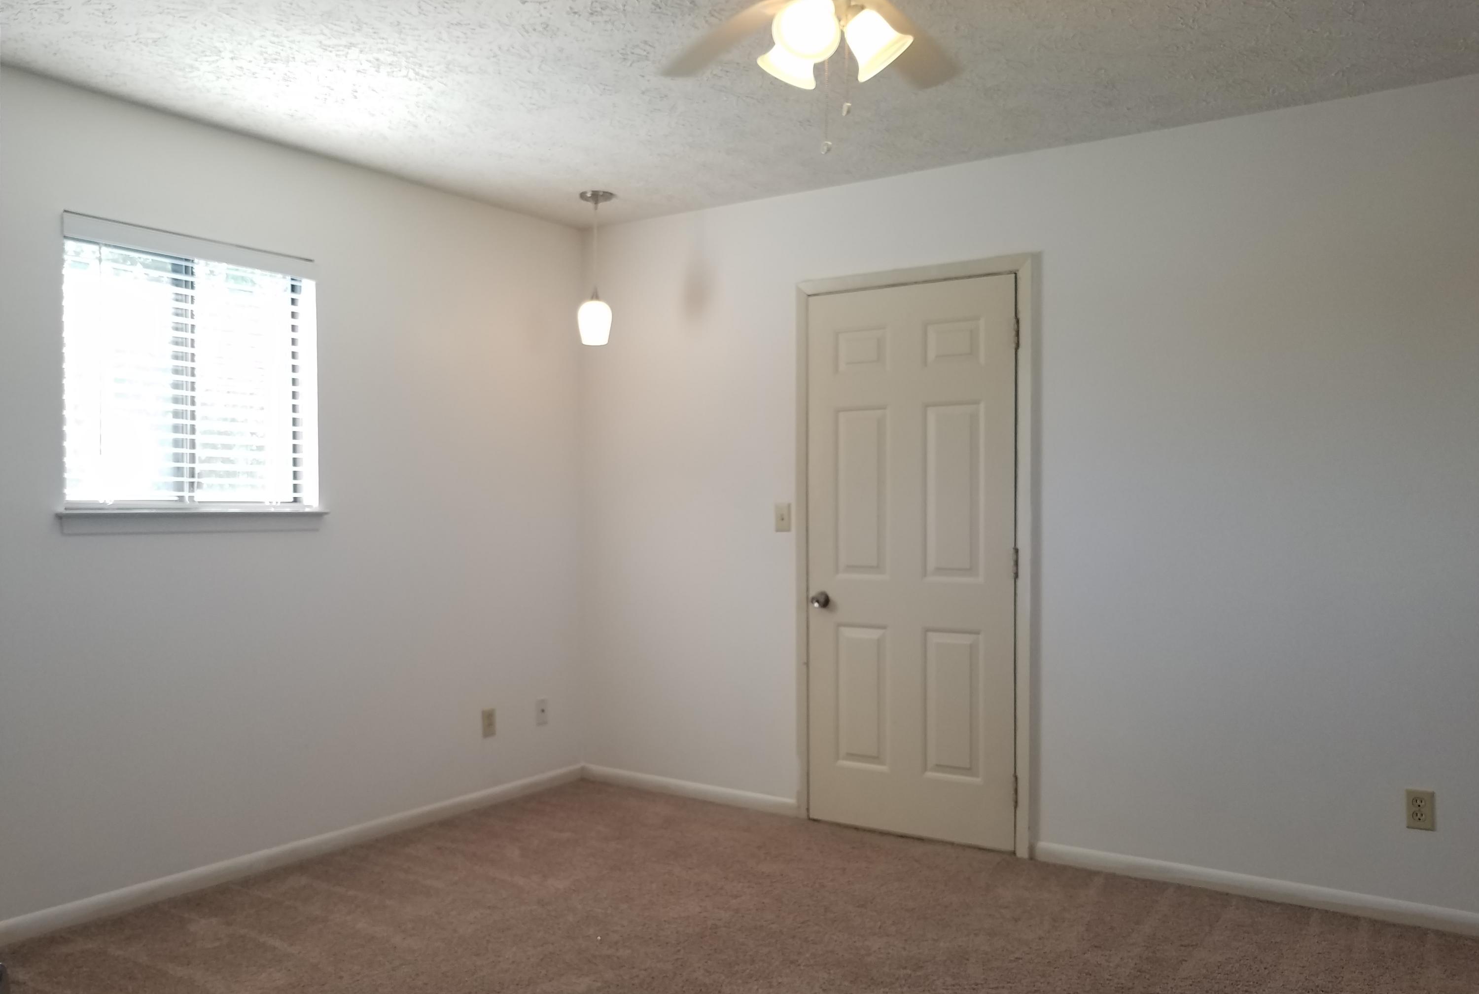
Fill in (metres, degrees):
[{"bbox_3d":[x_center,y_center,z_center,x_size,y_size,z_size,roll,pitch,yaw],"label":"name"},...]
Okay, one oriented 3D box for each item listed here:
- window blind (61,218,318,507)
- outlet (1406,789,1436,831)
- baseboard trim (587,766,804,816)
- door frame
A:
[{"bbox_3d":[-1.726,-0.392,3.566,0.060,0.860,0.825,-1,-1,34],"label":"window blind"},{"bbox_3d":[1.961,0.902,3.195,0.071,0.115,0.010,-1,-1,34],"label":"outlet"},{"bbox_3d":[-0.246,1.230,4.685,1.130,0.065,0.015,-1,-1,34],"label":"baseboard trim"},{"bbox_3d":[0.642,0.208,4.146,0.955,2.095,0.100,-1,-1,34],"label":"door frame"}]

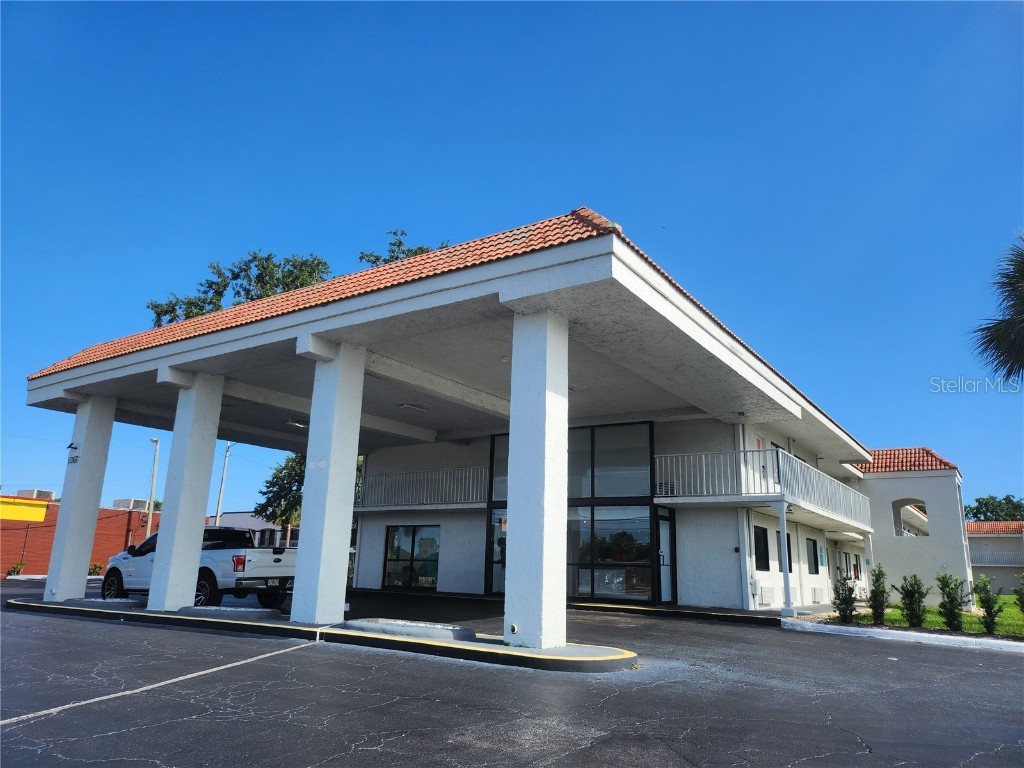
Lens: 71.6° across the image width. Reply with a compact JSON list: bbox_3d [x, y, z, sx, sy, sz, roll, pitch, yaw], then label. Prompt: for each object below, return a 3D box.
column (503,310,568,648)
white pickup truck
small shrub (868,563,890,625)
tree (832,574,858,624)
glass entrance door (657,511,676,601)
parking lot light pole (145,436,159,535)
[{"bbox_3d":[0.400,1.355,10.631,0.622,4.832,0.655,-8,-17,33],"label":"column"},{"bbox_3d":[-7.803,4.589,17.773,5.850,1.950,2.080,-8,-17,32],"label":"white pickup truck"},{"bbox_3d":[7.333,4.187,14.286,0.470,1.240,0.450,-8,-17,33],"label":"small shrub"},{"bbox_3d":[6.799,4.366,14.449,0.432,0.947,0.432,-8,-17,33],"label":"tree"},{"bbox_3d":[3.948,4.429,18.302,0.090,2.420,1.080,-8,-17,33],"label":"glass entrance door"},{"bbox_3d":[-18.681,6.417,36.883,0.300,7.300,0.600,-8,-17,33],"label":"parking lot light pole"}]

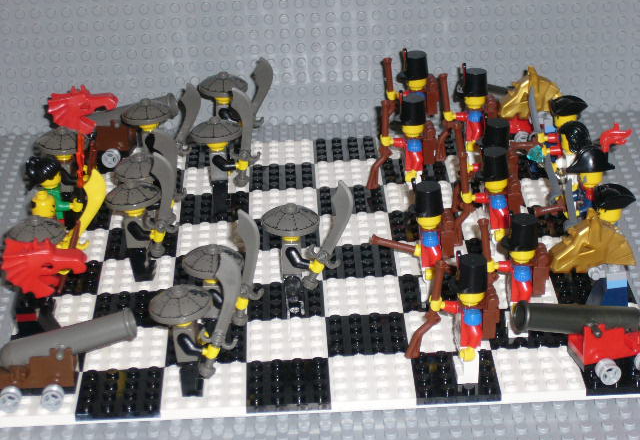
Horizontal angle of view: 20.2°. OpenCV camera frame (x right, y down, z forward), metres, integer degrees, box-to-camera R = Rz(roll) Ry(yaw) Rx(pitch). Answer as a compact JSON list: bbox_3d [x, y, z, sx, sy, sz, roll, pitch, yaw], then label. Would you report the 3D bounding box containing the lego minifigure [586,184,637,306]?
[{"bbox_3d":[0.119,0.008,0.736,0.020,0.045,0.024,-3,26,0],"label":"lego minifigure"}]

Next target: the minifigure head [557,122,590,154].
[{"bbox_3d":[0.112,-0.037,0.793,0.015,0.014,0.013,-3,26,0],"label":"minifigure head"}]

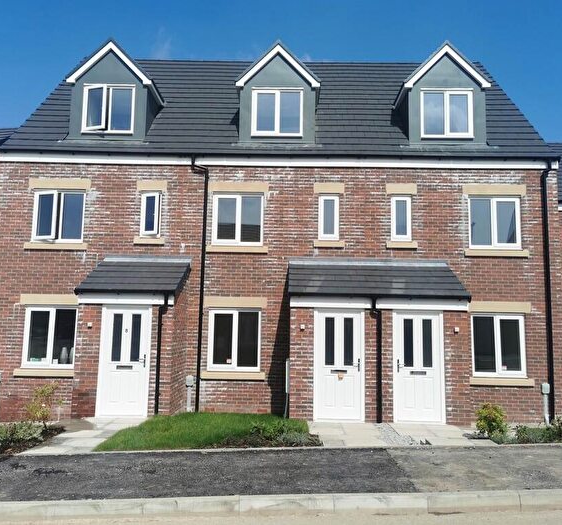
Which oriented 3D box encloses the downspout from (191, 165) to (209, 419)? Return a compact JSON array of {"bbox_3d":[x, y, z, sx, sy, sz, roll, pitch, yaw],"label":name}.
[{"bbox_3d":[-1.780,0.421,11.561,0.388,5.360,0.200,1,-6,1],"label":"downspout"}]

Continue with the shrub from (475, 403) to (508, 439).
[{"bbox_3d":[3.153,2.366,8.180,0.480,0.540,0.470,1,-7,1],"label":"shrub"}]

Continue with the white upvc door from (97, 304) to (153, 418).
[{"bbox_3d":[-2.884,1.819,10.103,0.942,2.034,0.090,1,-6,1],"label":"white upvc door"}]

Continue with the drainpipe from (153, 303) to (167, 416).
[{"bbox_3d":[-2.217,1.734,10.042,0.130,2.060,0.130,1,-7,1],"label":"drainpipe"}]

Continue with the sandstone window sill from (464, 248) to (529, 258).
[{"bbox_3d":[4.634,-0.192,11.807,1.375,0.145,0.150,1,-7,1],"label":"sandstone window sill"}]

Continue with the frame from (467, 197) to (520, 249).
[{"bbox_3d":[4.666,-0.863,11.939,1.139,1.181,0.075,1,-7,1],"label":"frame"}]

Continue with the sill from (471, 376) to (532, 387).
[{"bbox_3d":[4.620,2.501,11.490,1.360,0.140,0.140,1,-7,1],"label":"sill"}]

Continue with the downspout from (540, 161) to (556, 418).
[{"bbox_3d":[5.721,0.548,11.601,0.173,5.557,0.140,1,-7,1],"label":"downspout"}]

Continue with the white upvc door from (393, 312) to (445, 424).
[{"bbox_3d":[2.551,1.933,10.066,0.950,2.060,0.090,1,-7,1],"label":"white upvc door"}]

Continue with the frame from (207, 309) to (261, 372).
[{"bbox_3d":[-0.998,1.656,11.706,1.121,1.333,0.075,1,-7,1],"label":"frame"}]

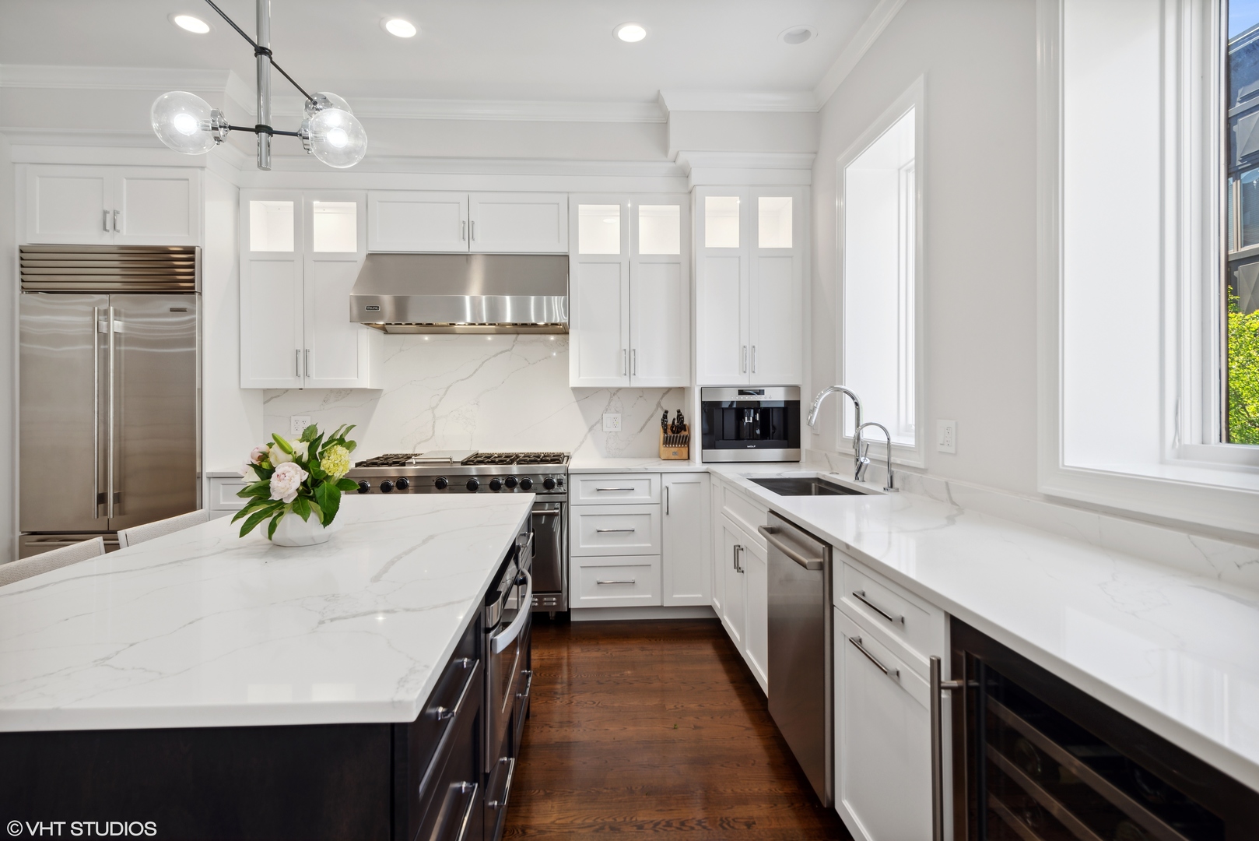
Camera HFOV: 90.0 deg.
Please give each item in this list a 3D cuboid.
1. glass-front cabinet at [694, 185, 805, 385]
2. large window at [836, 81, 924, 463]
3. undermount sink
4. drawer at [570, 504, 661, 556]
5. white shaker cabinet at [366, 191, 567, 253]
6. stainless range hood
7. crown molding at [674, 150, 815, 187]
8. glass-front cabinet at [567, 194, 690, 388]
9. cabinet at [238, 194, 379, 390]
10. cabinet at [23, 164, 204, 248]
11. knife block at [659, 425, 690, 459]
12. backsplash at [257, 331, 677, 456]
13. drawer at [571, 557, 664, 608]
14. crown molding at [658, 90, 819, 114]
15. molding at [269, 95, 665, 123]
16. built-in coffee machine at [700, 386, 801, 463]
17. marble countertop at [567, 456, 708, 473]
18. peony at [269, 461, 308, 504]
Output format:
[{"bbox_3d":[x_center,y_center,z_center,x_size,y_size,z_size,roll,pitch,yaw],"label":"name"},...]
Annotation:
[{"bbox_3d":[0.727,-0.830,4.065,0.683,1.220,0.437,0,1,-4],"label":"glass-front cabinet"},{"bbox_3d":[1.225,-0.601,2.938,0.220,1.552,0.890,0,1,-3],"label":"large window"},{"bbox_3d":[0.802,0.421,2.901,0.460,0.240,0.820,0,1,-3],"label":"undermount sink"},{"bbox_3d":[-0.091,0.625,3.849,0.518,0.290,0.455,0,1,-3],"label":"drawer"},{"bbox_3d":[-0.994,-1.214,3.993,1.214,0.374,0.310,0,1,-3],"label":"white shaker cabinet"},{"bbox_3d":[-0.971,-0.791,3.853,1.204,0.458,0.641,0,1,-4],"label":"stainless range hood"},{"bbox_3d":[0.678,-1.472,3.731,0.800,0.162,0.165,0,1,-3],"label":"crown molding"},{"bbox_3d":[-0.004,-0.812,4.075,0.746,1.204,0.322,0,1,-4],"label":"glass-front cabinet"},{"bbox_3d":[-1.967,-0.796,3.948,0.741,1.198,0.322,0,1,-4],"label":"cabinet"},{"bbox_3d":[-2.815,-1.171,3.714,0.911,0.426,0.610,0,1,-3],"label":"cabinet"},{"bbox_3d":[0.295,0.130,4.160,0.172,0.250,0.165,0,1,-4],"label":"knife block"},{"bbox_3d":[-0.999,-0.159,4.185,2.756,0.823,0.025,0,1,-4],"label":"backsplash"},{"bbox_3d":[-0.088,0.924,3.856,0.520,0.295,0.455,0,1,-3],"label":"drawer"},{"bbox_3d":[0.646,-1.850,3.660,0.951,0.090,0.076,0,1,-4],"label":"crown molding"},{"bbox_3d":[-0.974,-1.802,3.653,2.395,0.085,0.085,0,1,-3],"label":"molding"},{"bbox_3d":[0.726,0.021,4.027,0.608,0.461,0.420,0,1,-4],"label":"built-in coffee machine"},{"bbox_3d":[0.033,0.282,3.902,0.798,0.035,0.628,0,1,-3],"label":"marble countertop"},{"bbox_3d":[-0.914,0.166,1.688,0.100,0.100,0.090,0,1,-4],"label":"peony"}]

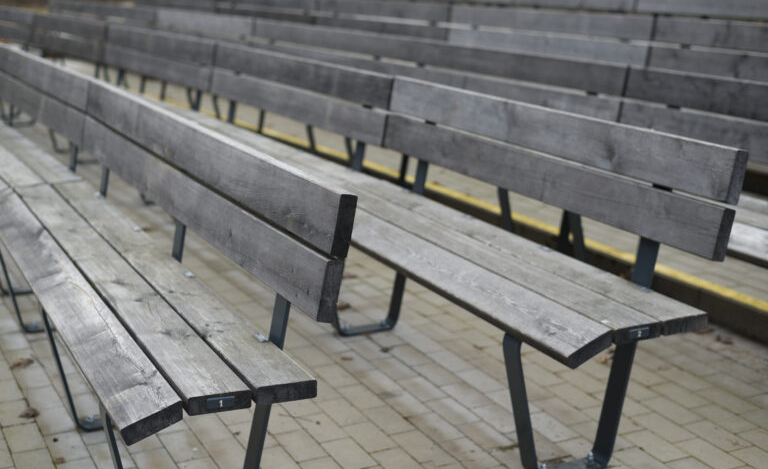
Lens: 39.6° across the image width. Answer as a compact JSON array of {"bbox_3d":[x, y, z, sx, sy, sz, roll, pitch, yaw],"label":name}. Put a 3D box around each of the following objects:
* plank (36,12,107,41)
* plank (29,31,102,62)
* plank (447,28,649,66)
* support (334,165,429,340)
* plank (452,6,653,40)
[{"bbox_3d":[-2.429,-1.591,8.212,0.039,0.131,1.891,4,10,-34],"label":"plank"},{"bbox_3d":[-2.456,-1.450,8.231,0.039,0.131,1.891,5,9,-34],"label":"plank"},{"bbox_3d":[0.932,-1.145,6.481,0.039,0.131,1.882,5,10,-33],"label":"plank"},{"bbox_3d":[-0.031,-0.063,3.921,0.491,0.864,0.075,-8,16,-26],"label":"support"},{"bbox_3d":[0.959,-1.286,6.462,0.039,0.131,1.882,5,10,-33],"label":"plank"}]

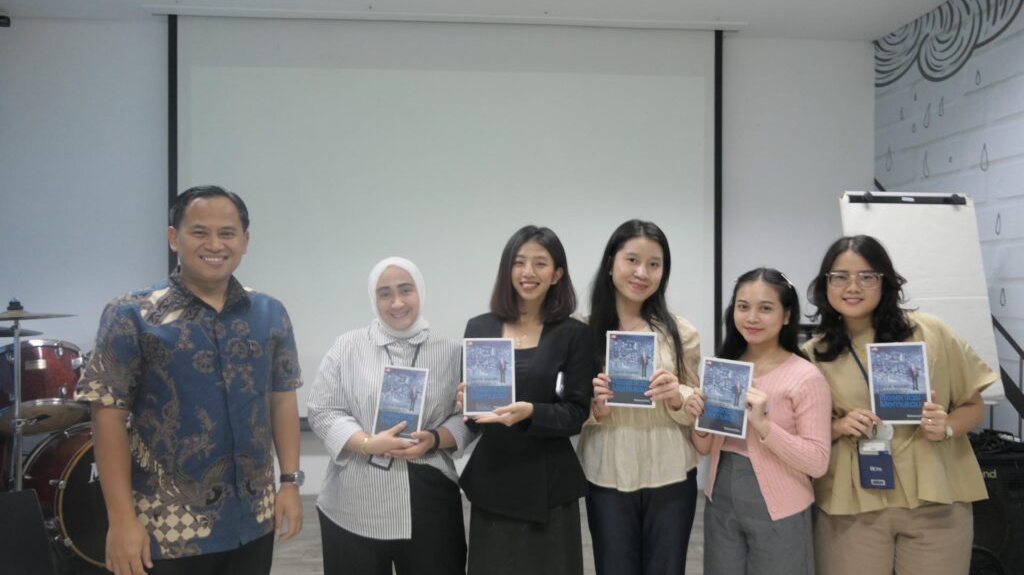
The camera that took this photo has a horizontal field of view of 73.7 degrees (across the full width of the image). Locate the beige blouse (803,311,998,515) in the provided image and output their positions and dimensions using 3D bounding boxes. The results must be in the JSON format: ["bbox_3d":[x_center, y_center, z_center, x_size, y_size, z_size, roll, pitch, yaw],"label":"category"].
[{"bbox_3d":[1.093,0.346,1.950,0.500,0.560,0.320,0,0,19],"label":"beige blouse"}]

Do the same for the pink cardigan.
[{"bbox_3d":[0.763,0.443,2.070,0.410,0.480,0.290,0,0,25],"label":"pink cardigan"}]

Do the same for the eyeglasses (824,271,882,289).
[{"bbox_3d":[0.948,-0.022,1.890,0.142,0.048,0.140,0,0,24],"label":"eyeglasses"}]

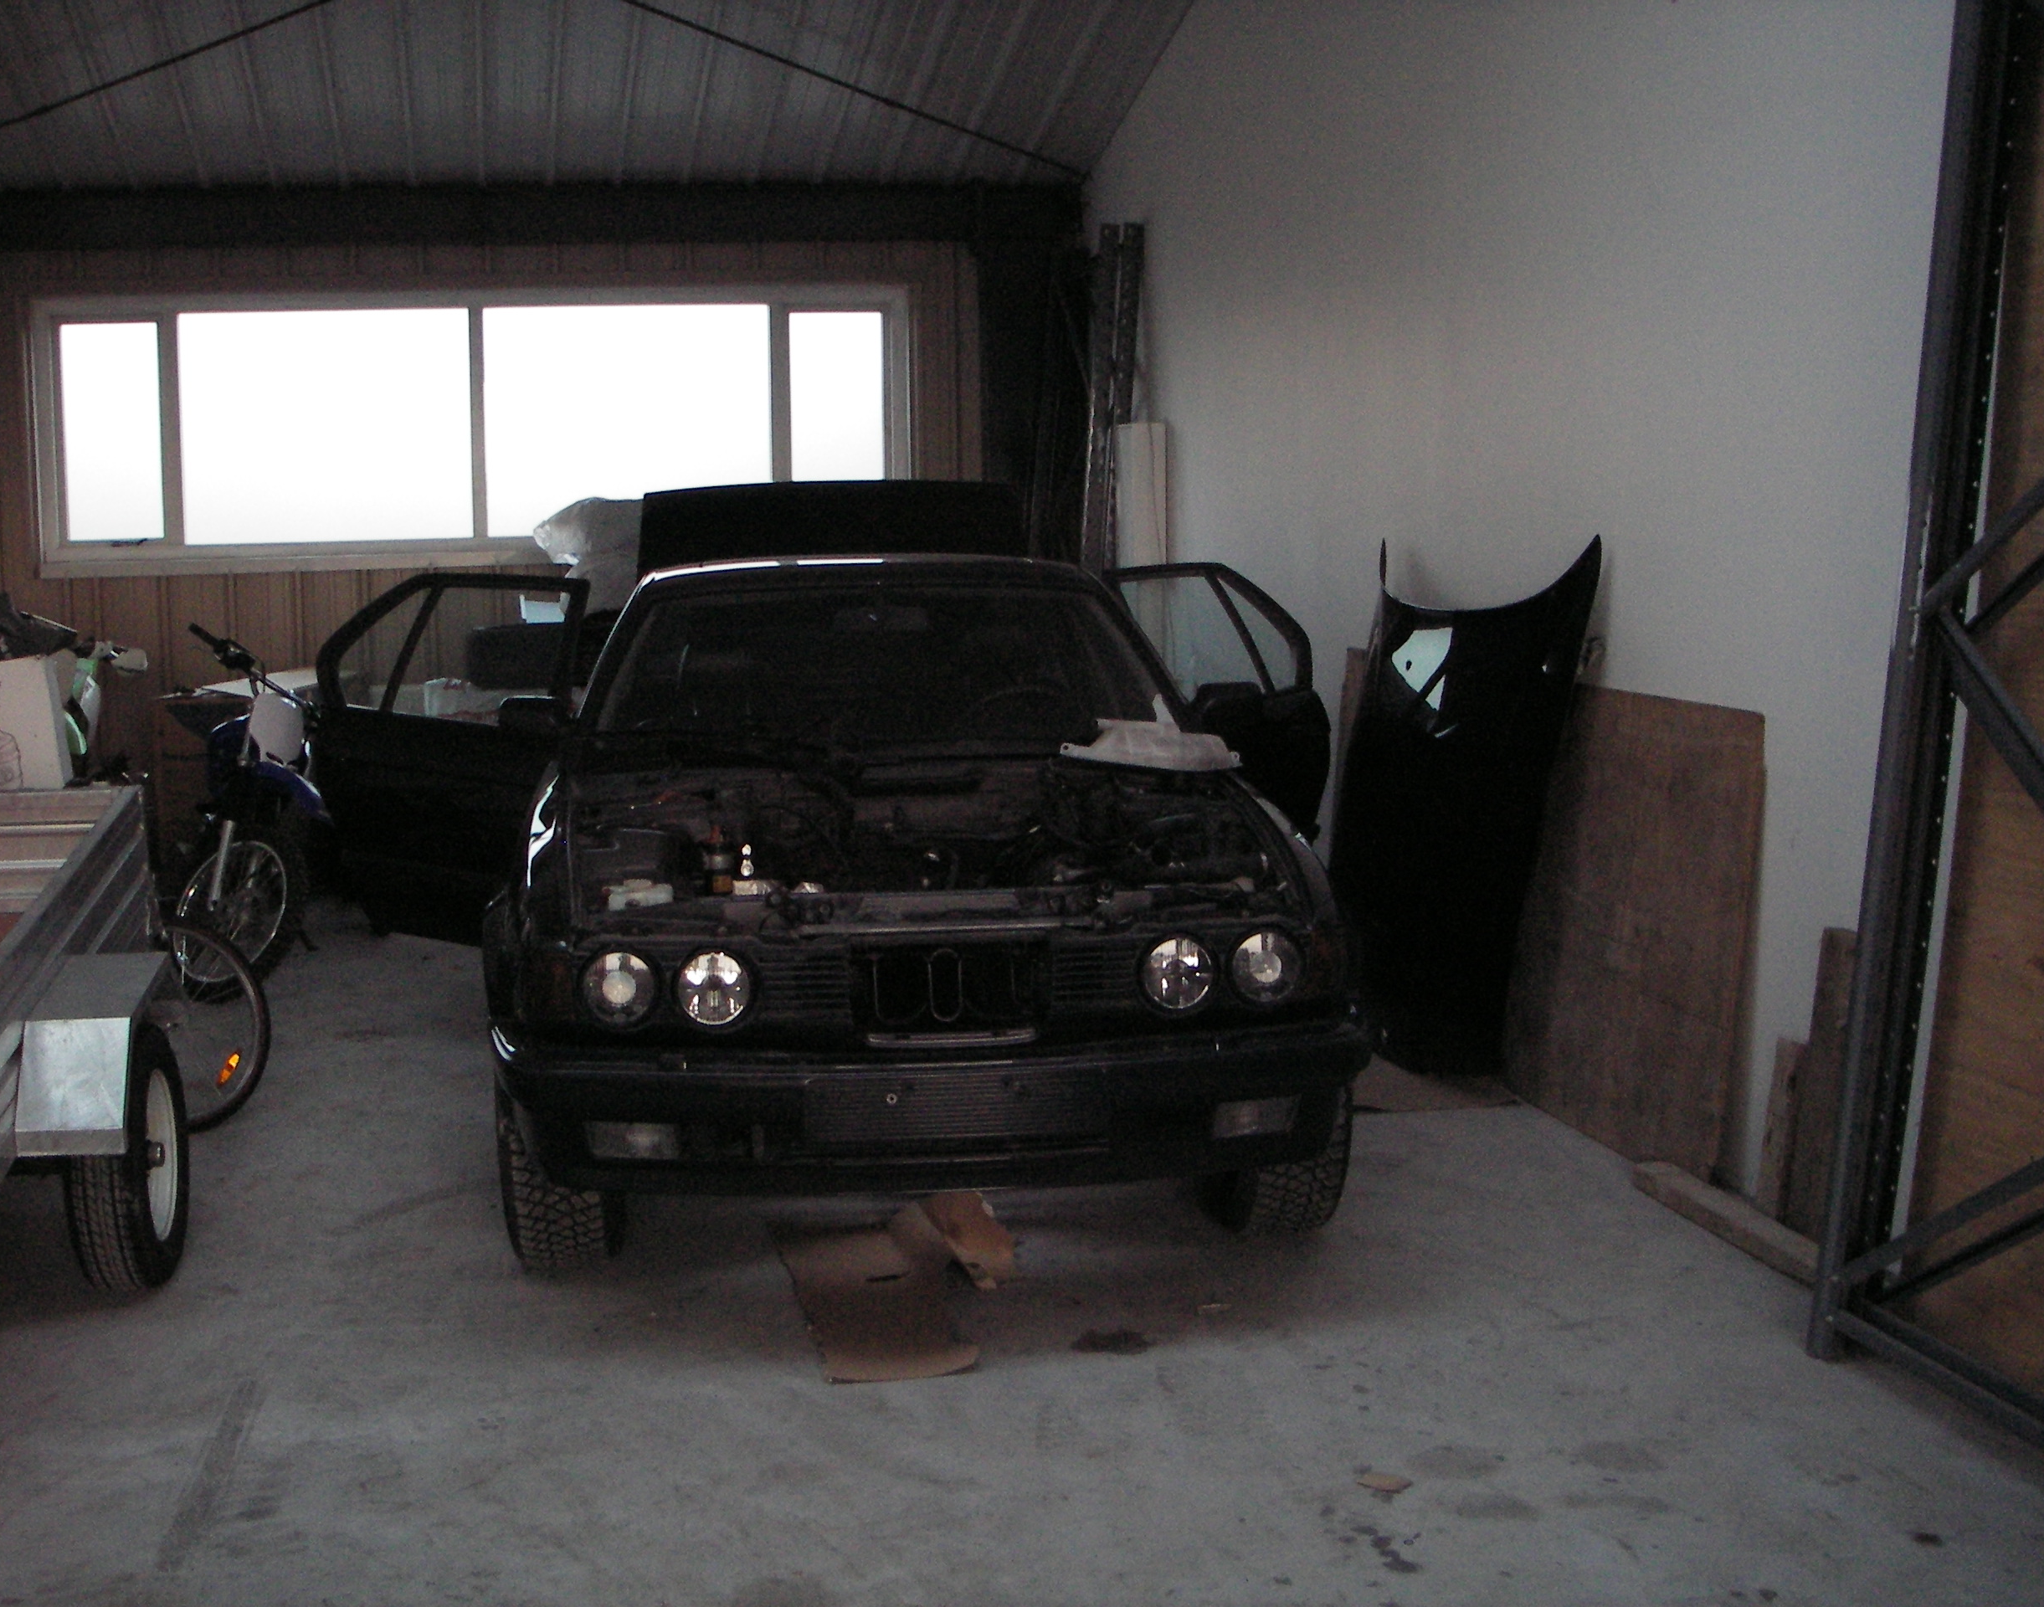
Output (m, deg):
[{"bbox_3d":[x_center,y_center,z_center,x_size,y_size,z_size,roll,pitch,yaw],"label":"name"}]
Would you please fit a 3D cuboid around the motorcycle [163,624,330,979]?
[{"bbox_3d":[-2.814,-0.009,8.371,0.800,1.200,2.000,-4,8,-22],"label":"motorcycle"}]

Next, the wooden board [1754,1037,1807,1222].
[{"bbox_3d":[1.618,0.717,5.012,0.040,0.432,0.080,4,6,-13],"label":"wooden board"}]

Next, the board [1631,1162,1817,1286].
[{"bbox_3d":[1.518,0.887,4.938,0.105,0.042,0.820,-2,7,-12],"label":"board"}]

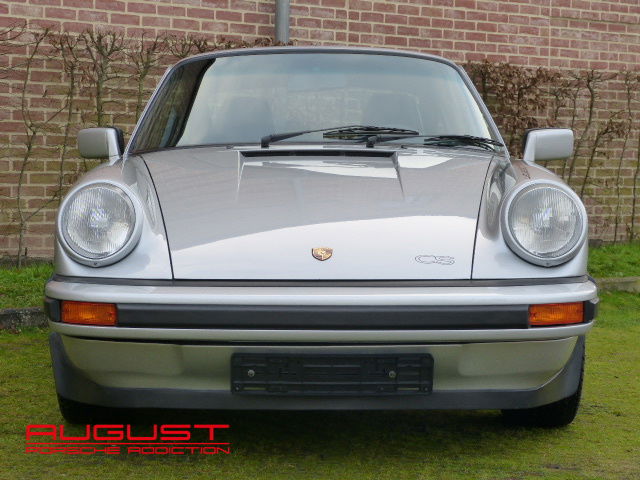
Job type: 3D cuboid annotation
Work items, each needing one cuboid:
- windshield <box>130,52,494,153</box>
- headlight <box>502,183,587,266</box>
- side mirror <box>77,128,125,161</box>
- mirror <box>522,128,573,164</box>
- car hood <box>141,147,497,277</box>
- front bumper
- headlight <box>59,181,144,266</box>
[{"bbox_3d":[-0.024,-0.504,5.530,1.310,0.580,0.300,0,-33,-1],"label":"windshield"},{"bbox_3d":[0.616,-0.044,4.160,0.232,0.243,0.120,0,-10,-1],"label":"headlight"},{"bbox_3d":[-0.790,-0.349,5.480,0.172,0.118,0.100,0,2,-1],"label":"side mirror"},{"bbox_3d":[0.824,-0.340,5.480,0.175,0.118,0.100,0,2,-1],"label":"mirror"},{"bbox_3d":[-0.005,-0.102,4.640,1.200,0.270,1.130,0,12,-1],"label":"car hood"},{"bbox_3d":[0.004,0.278,4.120,1.560,0.350,0.420,0,2,-1],"label":"front bumper"},{"bbox_3d":[-0.602,-0.044,4.160,0.232,0.243,0.120,0,-10,-1],"label":"headlight"}]

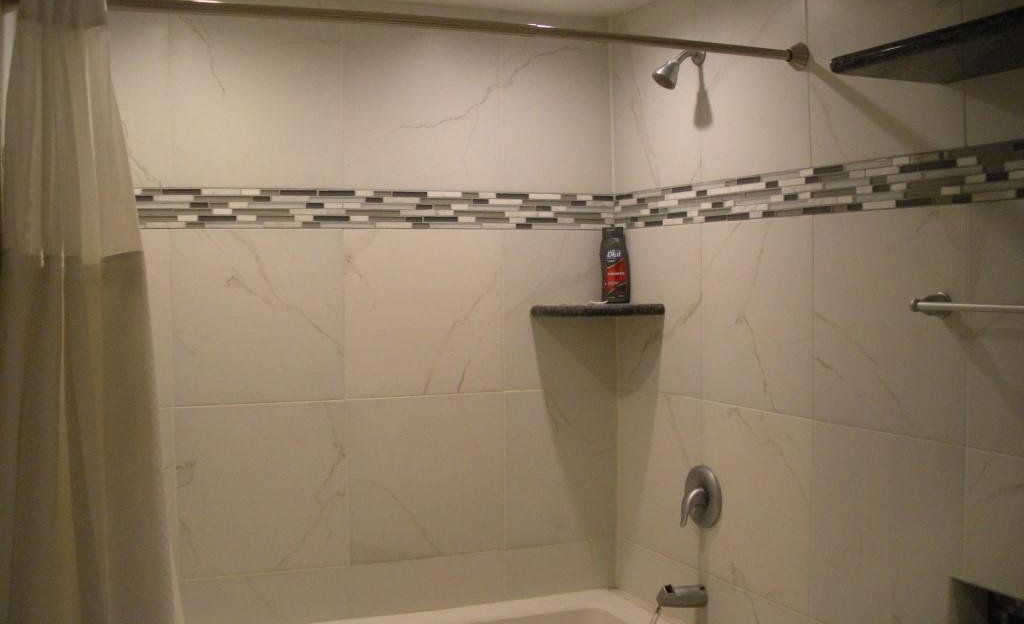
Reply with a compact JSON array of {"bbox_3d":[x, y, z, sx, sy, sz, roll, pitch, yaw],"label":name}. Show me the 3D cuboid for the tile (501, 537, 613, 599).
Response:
[{"bbox_3d":[0.146,0.751,3.121,0.364,0.163,0.012,-1,2,-23],"label":"tile"}]

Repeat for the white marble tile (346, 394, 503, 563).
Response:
[{"bbox_3d":[-0.232,0.456,2.934,0.459,0.457,0.012,-1,2,-23],"label":"white marble tile"}]

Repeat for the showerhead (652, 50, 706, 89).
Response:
[{"bbox_3d":[0.412,-0.612,2.674,0.152,0.135,0.066,-1,2,-23],"label":"showerhead"}]

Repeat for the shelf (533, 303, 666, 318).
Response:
[{"bbox_3d":[0.273,-0.006,3.067,0.393,0.031,0.197,0,2,22],"label":"shelf"}]

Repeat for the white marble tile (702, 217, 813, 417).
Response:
[{"bbox_3d":[0.578,0.006,2.530,0.012,0.456,0.456,-1,2,-23],"label":"white marble tile"}]

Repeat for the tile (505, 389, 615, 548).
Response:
[{"bbox_3d":[0.146,0.453,3.139,0.364,0.458,0.012,-1,2,-24],"label":"tile"}]

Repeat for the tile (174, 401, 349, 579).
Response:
[{"bbox_3d":[-0.651,0.471,2.791,0.452,0.458,0.012,-1,2,-24],"label":"tile"}]

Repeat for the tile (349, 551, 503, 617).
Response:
[{"bbox_3d":[-0.227,0.752,2.945,0.459,0.153,0.012,-1,2,-23],"label":"tile"}]

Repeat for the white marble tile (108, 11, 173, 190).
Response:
[{"bbox_3d":[-1.028,-0.543,2.597,0.350,0.460,0.012,-1,2,-24],"label":"white marble tile"}]

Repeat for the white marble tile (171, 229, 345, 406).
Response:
[{"bbox_3d":[-0.655,0.013,2.776,0.452,0.460,0.012,-1,2,-24],"label":"white marble tile"}]

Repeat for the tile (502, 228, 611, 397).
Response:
[{"bbox_3d":[0.140,-0.007,3.093,0.364,0.456,0.012,-1,2,-23],"label":"tile"}]

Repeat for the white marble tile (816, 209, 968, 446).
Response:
[{"bbox_3d":[0.759,0.020,2.153,0.012,0.457,0.460,-1,2,-23],"label":"white marble tile"}]

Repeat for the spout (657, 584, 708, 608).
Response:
[{"bbox_3d":[0.426,0.727,2.719,0.138,0.050,0.050,-1,2,-23],"label":"spout"}]

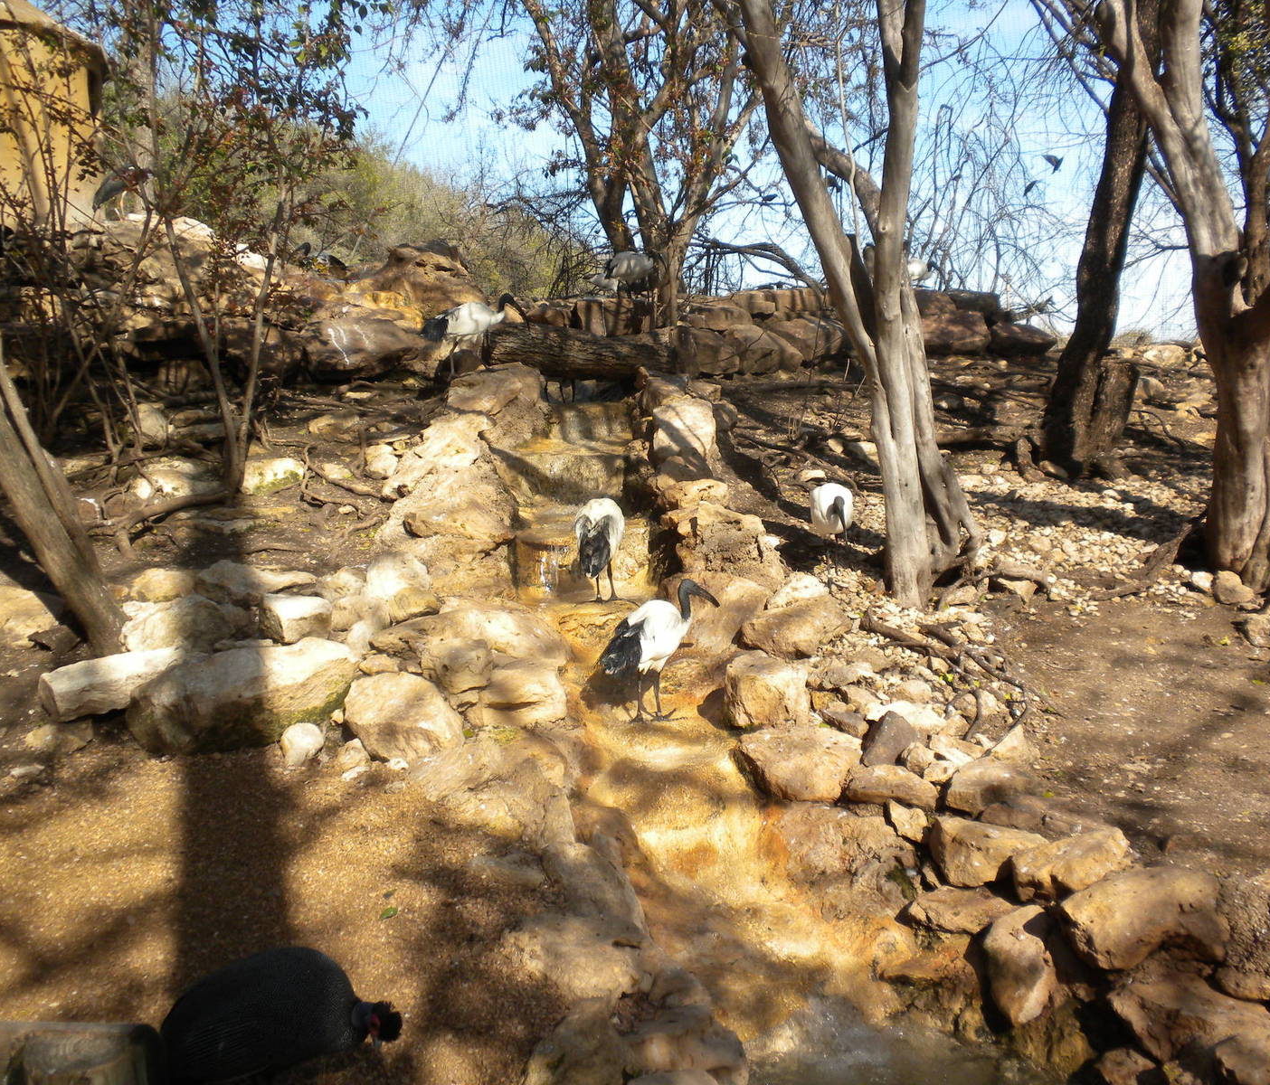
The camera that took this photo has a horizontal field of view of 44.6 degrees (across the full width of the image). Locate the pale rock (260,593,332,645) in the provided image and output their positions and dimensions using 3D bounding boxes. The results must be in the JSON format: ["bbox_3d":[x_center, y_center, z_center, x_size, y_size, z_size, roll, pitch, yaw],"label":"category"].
[{"bbox_3d":[-1.346,0.301,6.150,0.220,0.155,0.200,-6,10,-35],"label":"pale rock"}]

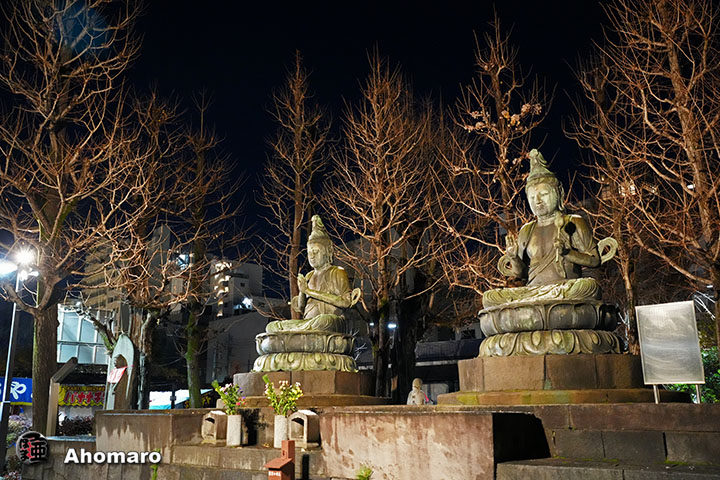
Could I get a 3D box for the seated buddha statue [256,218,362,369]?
[{"bbox_3d":[-1.117,1.158,13.918,2.250,3.600,2.200,-12,-19,38],"label":"seated buddha statue"}]

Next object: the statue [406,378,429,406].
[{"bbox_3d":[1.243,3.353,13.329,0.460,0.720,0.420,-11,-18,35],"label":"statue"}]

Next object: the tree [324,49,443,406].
[{"bbox_3d":[0.656,-0.102,17.792,3.200,11.800,3.200,-1,-15,0],"label":"tree"}]

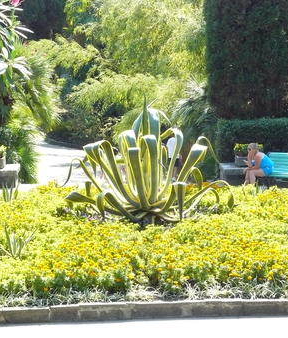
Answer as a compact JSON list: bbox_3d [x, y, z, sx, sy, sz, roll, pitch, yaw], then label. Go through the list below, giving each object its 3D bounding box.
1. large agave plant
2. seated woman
[{"bbox_3d":[0.091,-0.213,20.766,2.720,1.950,2.550,0,5,0],"label":"large agave plant"},{"bbox_3d":[2.700,-0.037,29.618,0.660,1.120,0.450,-2,6,-22],"label":"seated woman"}]

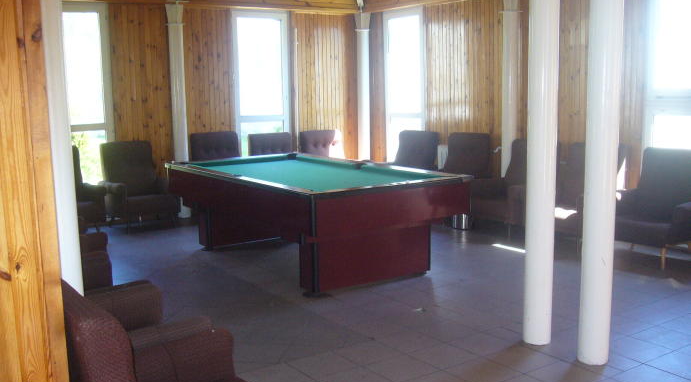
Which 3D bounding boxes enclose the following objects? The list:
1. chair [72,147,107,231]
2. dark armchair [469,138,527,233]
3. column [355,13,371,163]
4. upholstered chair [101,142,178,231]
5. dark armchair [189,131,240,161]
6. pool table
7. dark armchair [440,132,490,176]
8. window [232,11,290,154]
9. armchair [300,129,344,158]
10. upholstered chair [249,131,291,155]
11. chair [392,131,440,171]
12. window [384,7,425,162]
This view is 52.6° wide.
[{"bbox_3d":[-3.002,0.008,7.360,0.760,0.940,0.790,-7,10,-34],"label":"chair"},{"bbox_3d":[1.825,-0.054,7.383,0.790,0.950,0.700,-8,10,-40],"label":"dark armchair"},{"bbox_3d":[0.261,-1.206,9.741,0.200,2.530,0.200,-1,8,0],"label":"column"},{"bbox_3d":[-2.367,-0.077,8.055,0.700,0.950,0.790,-6,9,-31],"label":"upholstered chair"},{"bbox_3d":[-1.490,-0.181,8.587,0.700,0.980,0.780,-6,9,-31],"label":"dark armchair"},{"bbox_3d":[-0.381,0.210,6.285,1.480,0.805,2.720,-6,10,-34],"label":"pool table"},{"bbox_3d":[1.166,-0.184,8.156,0.790,0.940,0.760,-7,10,-34],"label":"dark armchair"},{"bbox_3d":[-1.099,-1.067,9.241,0.760,2.480,0.120,-6,9,-31],"label":"window"},{"bbox_3d":[-0.207,-0.305,9.353,0.700,0.970,0.780,-6,9,-31],"label":"armchair"},{"bbox_3d":[-0.799,-0.248,8.828,0.760,0.950,0.790,-7,10,-34],"label":"upholstered chair"},{"bbox_3d":[0.667,-0.283,8.886,0.790,0.940,0.760,-7,10,-34],"label":"chair"},{"bbox_3d":[0.794,-1.086,9.146,0.120,2.480,0.750,-8,10,-40],"label":"window"}]

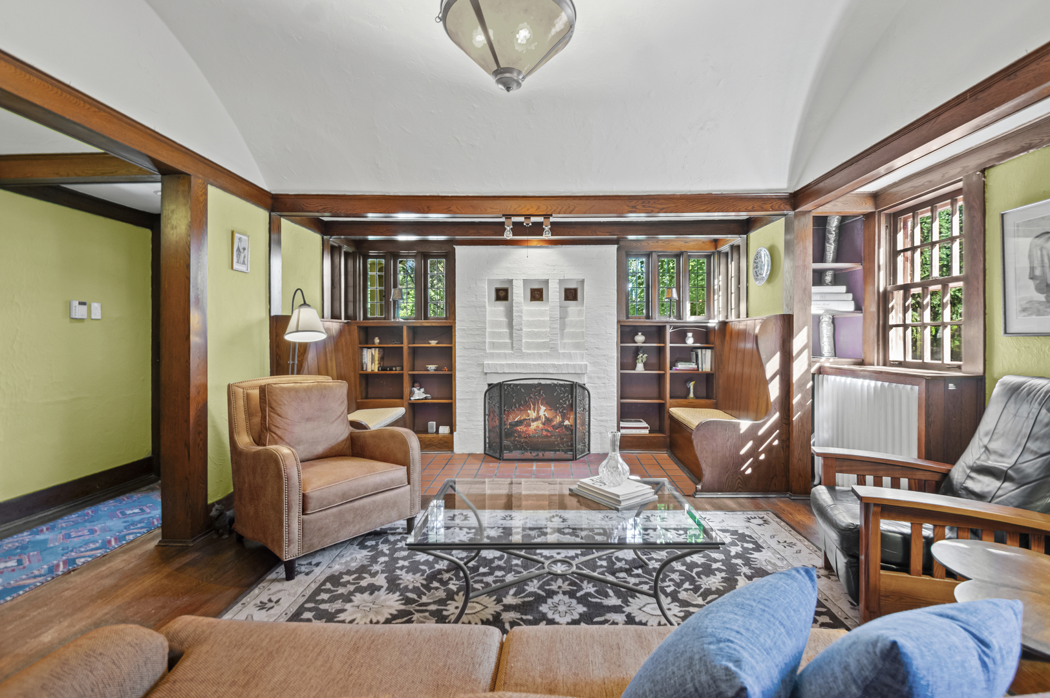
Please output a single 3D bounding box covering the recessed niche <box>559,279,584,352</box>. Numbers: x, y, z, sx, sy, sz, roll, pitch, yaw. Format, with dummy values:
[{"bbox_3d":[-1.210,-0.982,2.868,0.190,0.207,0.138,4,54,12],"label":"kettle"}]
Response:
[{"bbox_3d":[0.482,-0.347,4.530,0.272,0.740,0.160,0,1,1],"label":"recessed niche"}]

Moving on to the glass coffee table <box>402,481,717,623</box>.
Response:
[{"bbox_3d":[0.160,0.920,1.973,1.170,0.432,0.742,0,1,2],"label":"glass coffee table"}]

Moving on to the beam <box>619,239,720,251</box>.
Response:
[{"bbox_3d":[1.555,-1.134,4.760,1.120,0.140,0.070,0,1,1],"label":"beam"}]

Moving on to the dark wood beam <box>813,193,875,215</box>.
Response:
[{"bbox_3d":[2.424,-1.106,3.370,0.480,0.140,0.110,0,1,1],"label":"dark wood beam"}]

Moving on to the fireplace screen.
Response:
[{"bbox_3d":[0.123,0.678,4.345,1.090,0.790,0.250,0,1,2],"label":"fireplace screen"}]

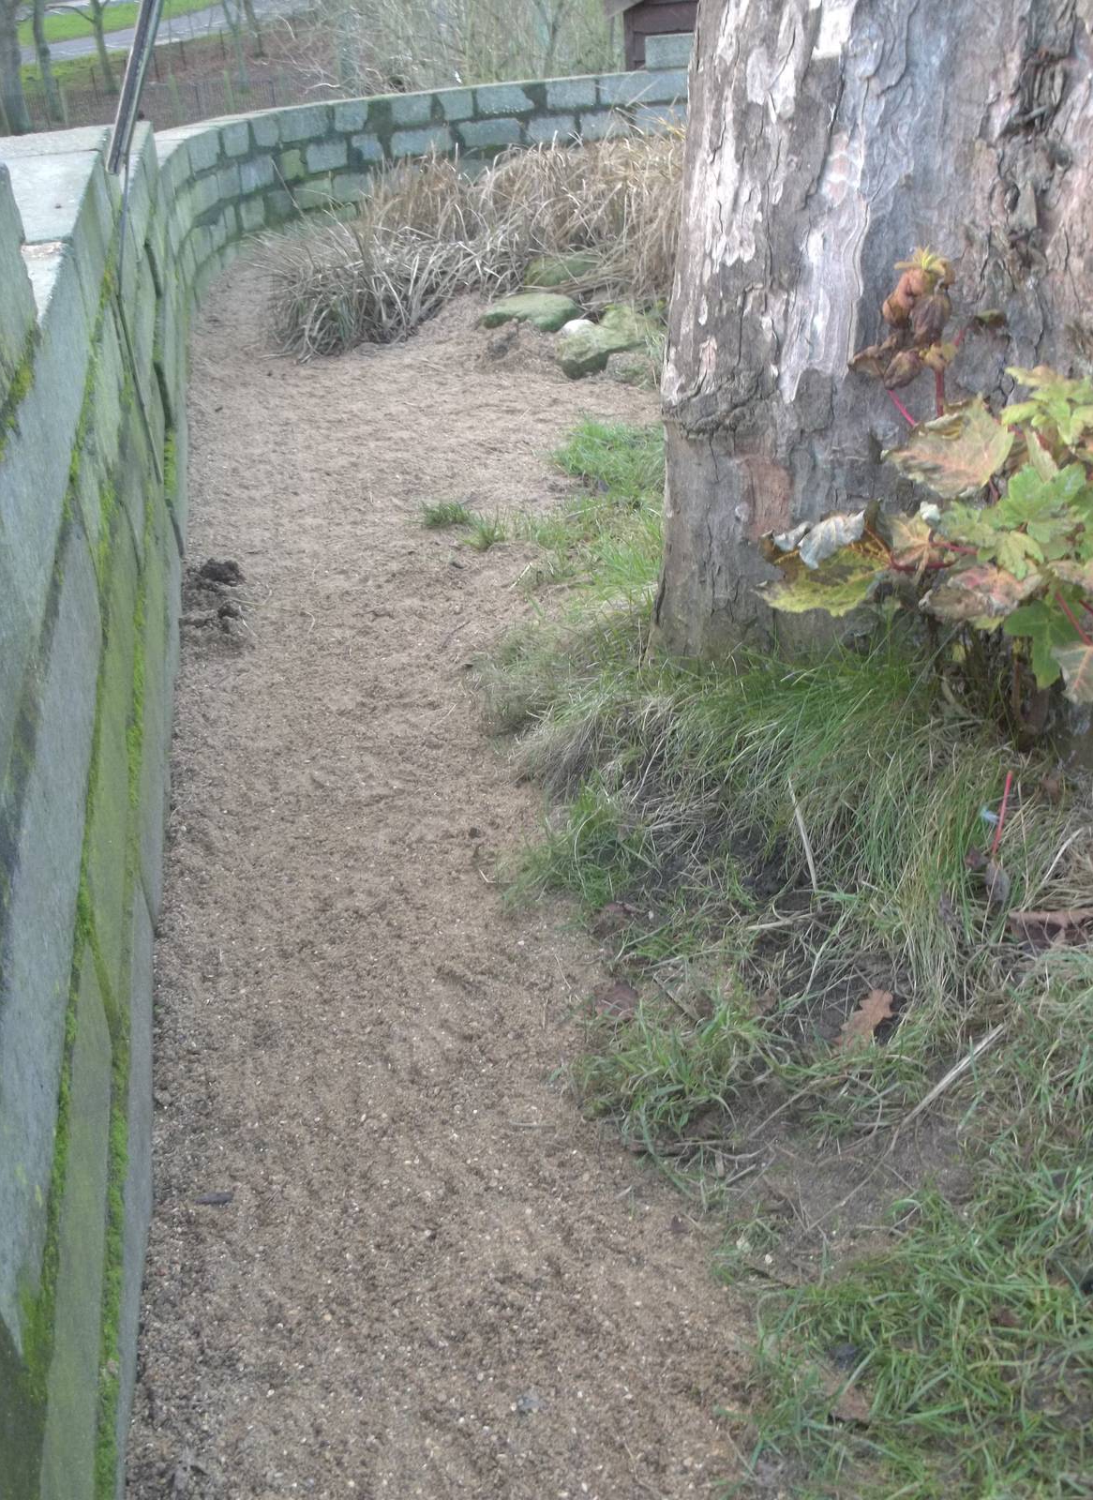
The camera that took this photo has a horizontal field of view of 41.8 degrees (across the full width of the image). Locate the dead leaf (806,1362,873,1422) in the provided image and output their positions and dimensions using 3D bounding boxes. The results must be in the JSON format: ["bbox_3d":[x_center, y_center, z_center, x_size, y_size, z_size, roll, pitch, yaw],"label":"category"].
[{"bbox_3d":[0.312,0.683,1.520,0.060,0.020,0.085,-24,36,-32],"label":"dead leaf"}]

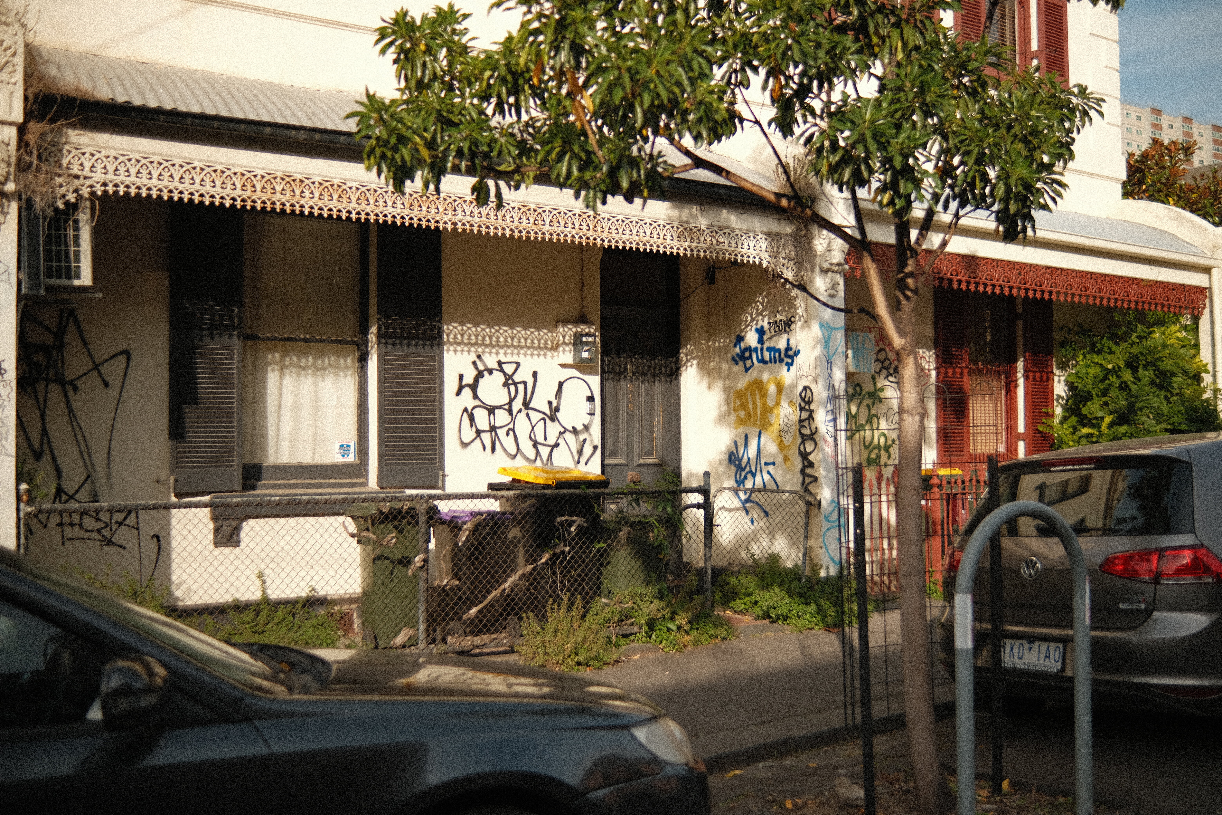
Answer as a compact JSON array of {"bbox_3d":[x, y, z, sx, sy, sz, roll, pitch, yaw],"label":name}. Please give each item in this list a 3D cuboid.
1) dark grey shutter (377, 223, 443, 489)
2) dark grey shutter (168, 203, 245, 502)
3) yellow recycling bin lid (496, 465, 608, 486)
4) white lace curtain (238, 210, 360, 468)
[{"bbox_3d":[-1.422,-0.404,8.442,0.493,1.944,0.050,1,-2,-32],"label":"dark grey shutter"},{"bbox_3d":[-2.611,-0.423,7.683,0.462,1.930,0.050,1,-2,-35],"label":"dark grey shutter"},{"bbox_3d":[-0.423,0.485,8.569,0.550,0.080,0.650,1,5,-45],"label":"yellow recycling bin lid"},{"bbox_3d":[-2.155,-0.478,8.285,0.889,1.804,0.080,1,-2,-32],"label":"white lace curtain"}]

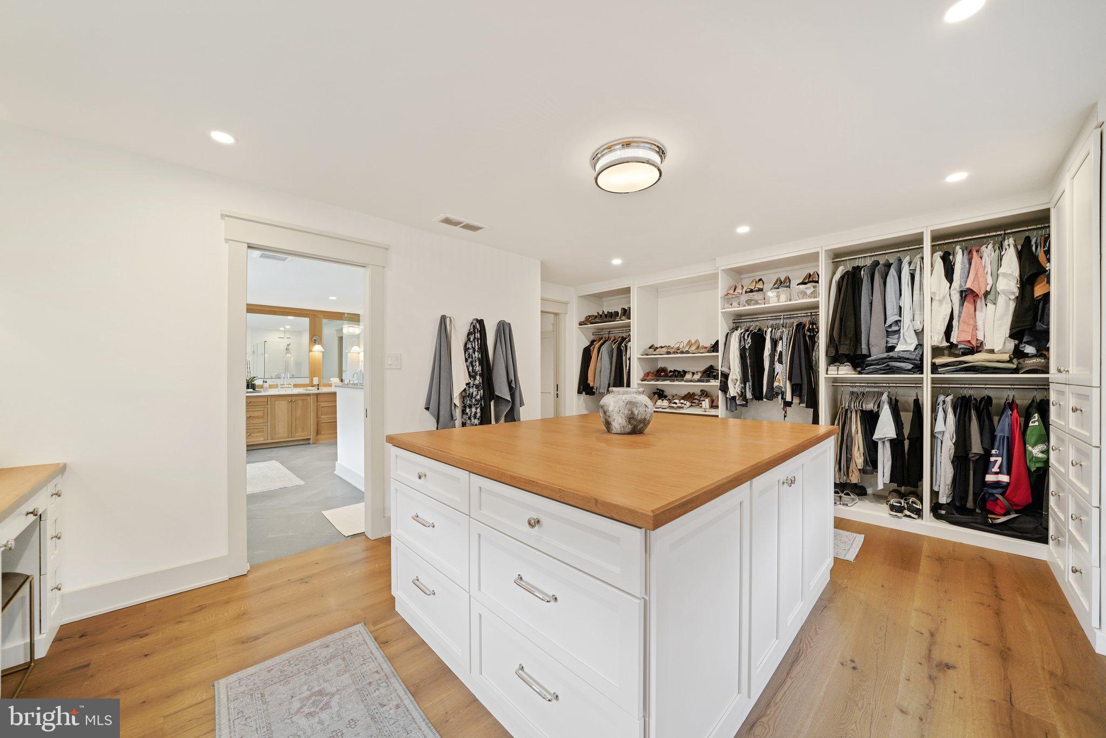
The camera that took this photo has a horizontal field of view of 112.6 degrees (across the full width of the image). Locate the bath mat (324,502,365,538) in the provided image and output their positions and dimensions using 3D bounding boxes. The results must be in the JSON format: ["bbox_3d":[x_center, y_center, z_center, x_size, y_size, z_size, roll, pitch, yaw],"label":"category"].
[{"bbox_3d":[-1.627,1.262,3.188,0.480,0.012,0.690,0,0,-43],"label":"bath mat"}]

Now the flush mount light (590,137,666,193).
[{"bbox_3d":[0.421,-1.113,2.065,0.420,0.105,0.420,0,0,0],"label":"flush mount light"}]

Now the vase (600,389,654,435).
[{"bbox_3d":[0.402,0.225,2.026,0.294,0.240,0.294,0,0,0],"label":"vase"}]

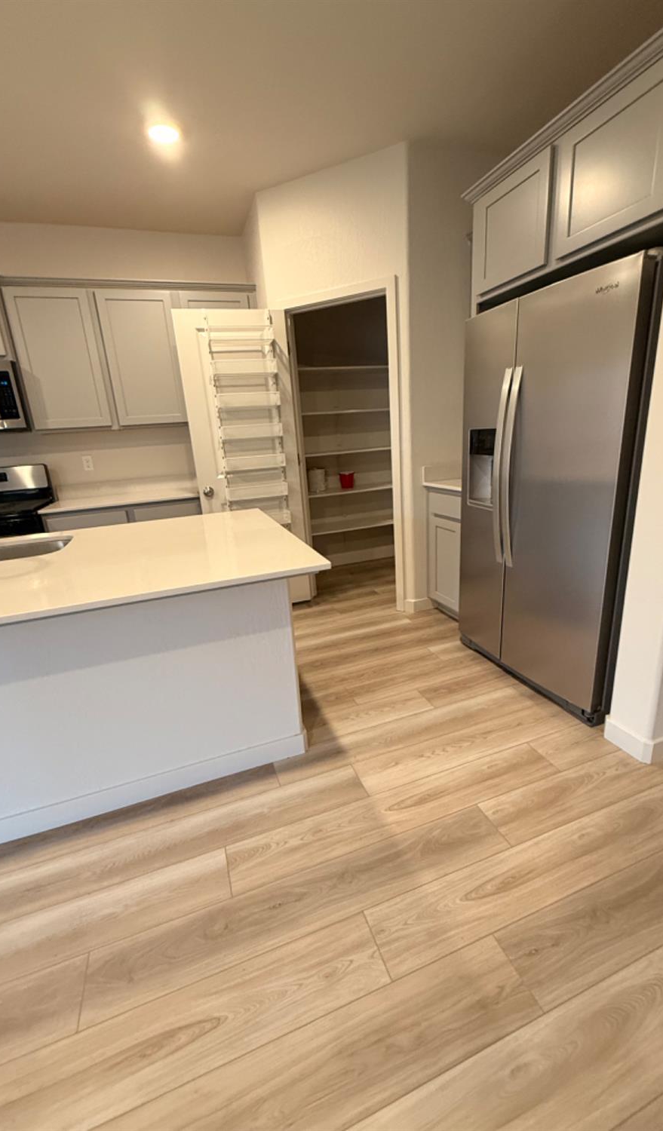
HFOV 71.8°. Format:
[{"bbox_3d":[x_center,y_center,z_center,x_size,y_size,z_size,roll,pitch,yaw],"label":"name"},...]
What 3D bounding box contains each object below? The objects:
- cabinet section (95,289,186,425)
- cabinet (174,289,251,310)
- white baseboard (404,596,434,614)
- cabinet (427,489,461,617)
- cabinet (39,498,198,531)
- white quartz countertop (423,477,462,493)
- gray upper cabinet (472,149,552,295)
[{"bbox_3d":[-1.335,-1.465,3.326,0.520,0.862,0.330,-9,17,-18],"label":"cabinet section"},{"bbox_3d":[-0.821,-1.526,3.403,0.547,0.913,0.330,-9,17,-18],"label":"cabinet"},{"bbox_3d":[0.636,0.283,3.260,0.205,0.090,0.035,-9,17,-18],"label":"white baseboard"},{"bbox_3d":[1.031,-0.089,3.022,0.625,0.885,0.510,-9,17,-18],"label":"cabinet"},{"bbox_3d":[-1.412,-0.043,3.427,1.025,0.885,0.620,-9,17,-18],"label":"cabinet"},{"bbox_3d":[0.996,-0.526,2.890,0.645,0.029,0.510,-9,17,-18],"label":"white quartz countertop"},{"bbox_3d":[1.046,-1.493,2.063,0.620,0.415,0.475,-9,17,-18],"label":"gray upper cabinet"}]

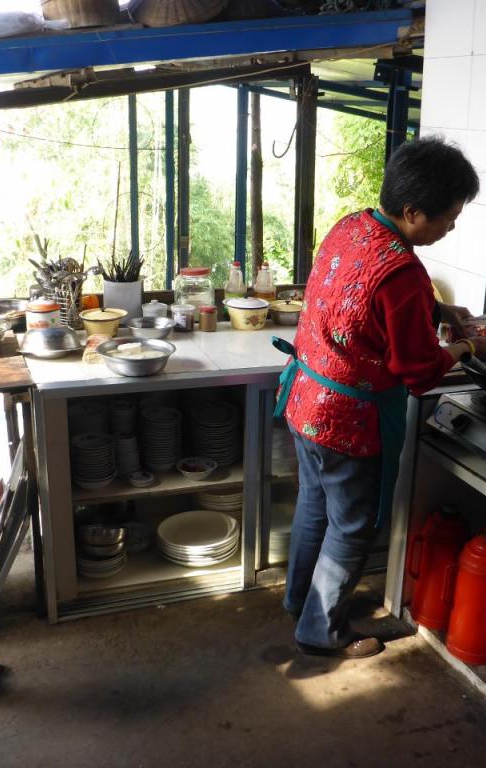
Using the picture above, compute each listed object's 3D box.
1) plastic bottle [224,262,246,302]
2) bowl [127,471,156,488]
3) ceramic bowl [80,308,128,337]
[{"bbox_3d":[-0.030,-0.370,3.290,0.090,0.228,0.090,0,18,0],"label":"plastic bottle"},{"bbox_3d":[-0.337,0.319,2.744,0.090,0.027,0.090,1,19,0],"label":"bowl"},{"bbox_3d":[-0.492,-0.222,2.943,0.170,0.098,0.170,0,17,-4],"label":"ceramic bowl"}]

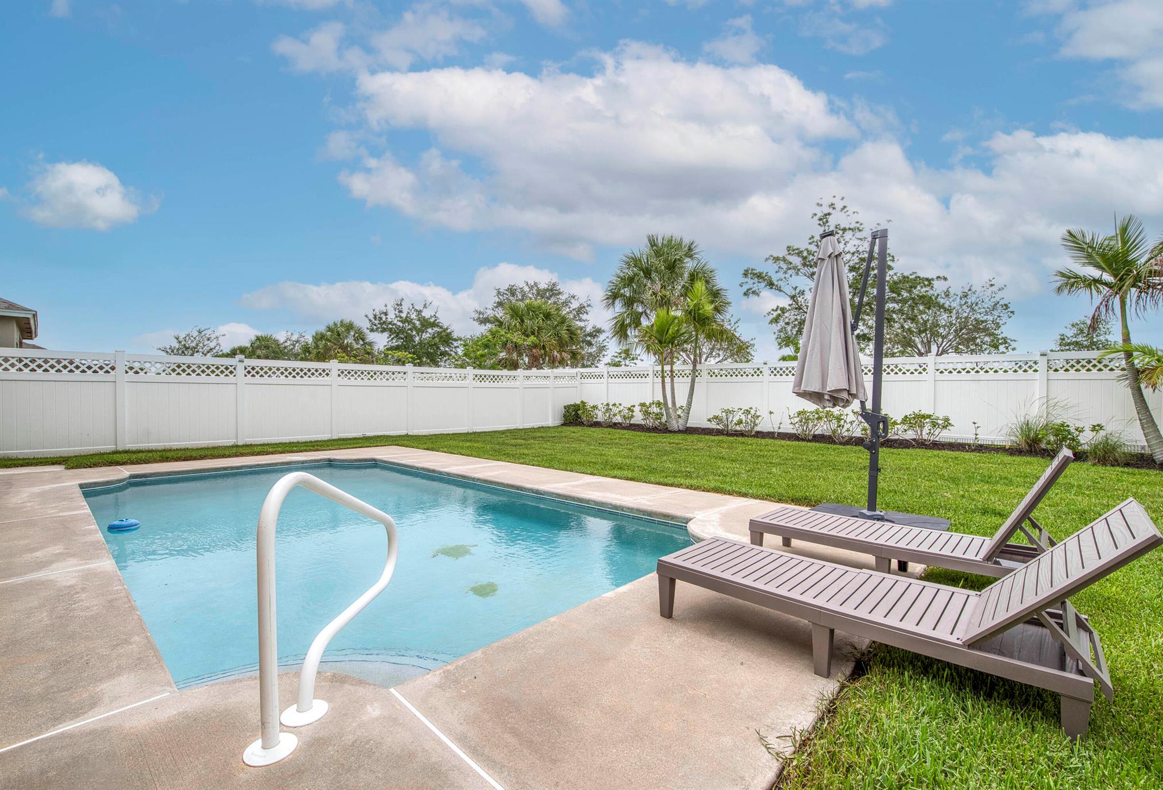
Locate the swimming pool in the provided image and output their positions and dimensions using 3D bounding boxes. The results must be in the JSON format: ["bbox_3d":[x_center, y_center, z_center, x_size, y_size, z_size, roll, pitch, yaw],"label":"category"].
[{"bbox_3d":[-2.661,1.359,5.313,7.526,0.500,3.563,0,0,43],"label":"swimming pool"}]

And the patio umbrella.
[{"bbox_3d":[2.221,-0.663,4.440,0.620,1.580,0.620,0,0,-45],"label":"patio umbrella"}]

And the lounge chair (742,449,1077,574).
[{"bbox_3d":[1.872,0.685,2.930,1.554,0.860,0.571,0,0,43],"label":"lounge chair"}]

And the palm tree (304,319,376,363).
[{"bbox_3d":[-11.966,-1.296,24.501,3.300,4.800,3.300,0,0,0],"label":"palm tree"}]

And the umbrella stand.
[{"bbox_3d":[2.384,-0.143,4.133,0.980,2.520,1.000,0,0,-45],"label":"umbrella stand"}]

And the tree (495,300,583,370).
[{"bbox_3d":[-1.807,-1.480,21.001,3.700,5.200,3.700,0,0,0],"label":"tree"}]

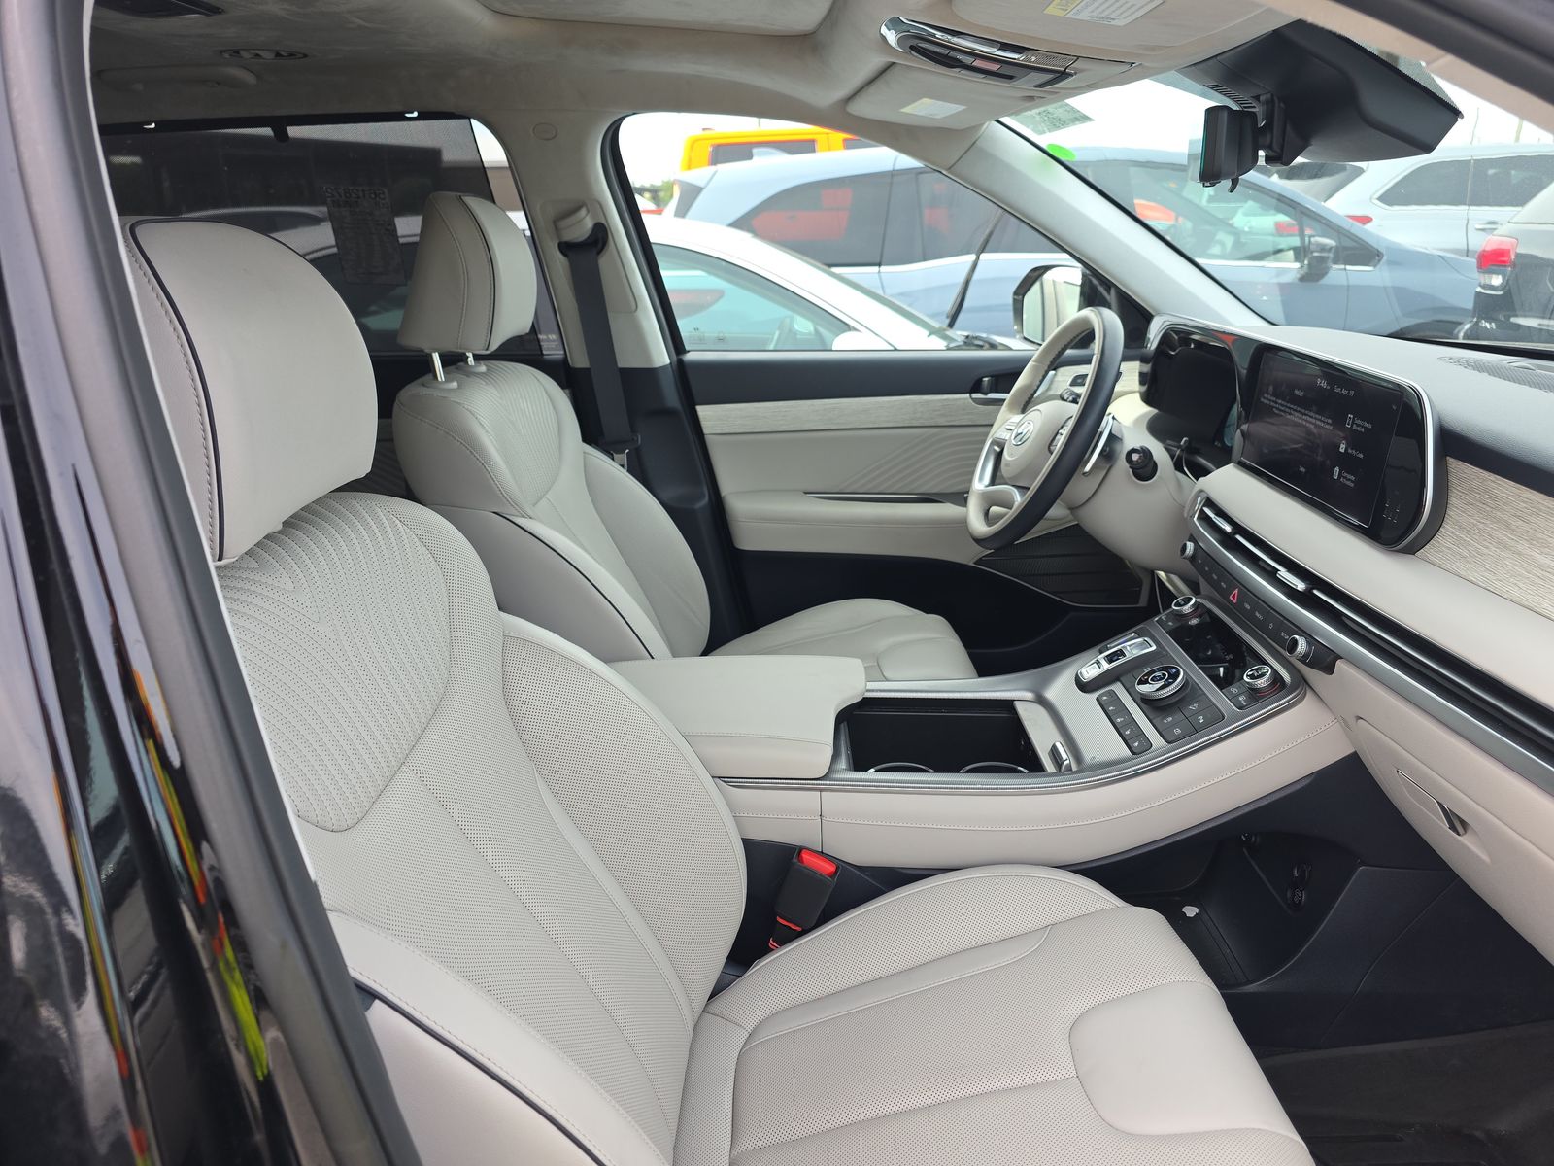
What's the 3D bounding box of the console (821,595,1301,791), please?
[{"bbox_3d":[0.285,0.126,1.160,0.490,0.170,0.290,0,19,2],"label":"console"}]

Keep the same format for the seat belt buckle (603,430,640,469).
[{"bbox_3d":[-0.273,-0.225,1.796,0.066,0.078,0.018,-6,19,4],"label":"seat belt buckle"}]

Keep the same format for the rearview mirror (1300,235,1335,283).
[{"bbox_3d":[2.852,-1.711,5.450,0.130,0.225,0.220,0,19,2],"label":"rearview mirror"}]

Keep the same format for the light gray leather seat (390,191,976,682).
[{"bbox_3d":[-0.079,-0.070,1.526,0.810,0.960,0.550,0,19,2],"label":"light gray leather seat"}]

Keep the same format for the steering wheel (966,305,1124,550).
[{"bbox_3d":[0.385,-0.211,1.465,0.090,0.365,0.365,24,18,-7],"label":"steering wheel"}]

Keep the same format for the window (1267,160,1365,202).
[{"bbox_3d":[4.201,-3.206,8.300,0.220,0.420,1.200,-16,25,-37],"label":"window"}]

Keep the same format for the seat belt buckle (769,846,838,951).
[{"bbox_3d":[0.023,0.335,1.061,0.050,0.125,0.030,19,19,-5],"label":"seat belt buckle"}]

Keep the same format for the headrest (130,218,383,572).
[{"bbox_3d":[-0.370,-0.136,0.679,0.130,0.200,0.265,-3,19,3],"label":"headrest"}]

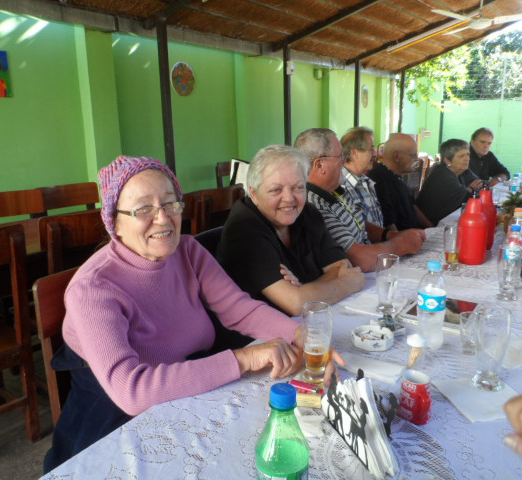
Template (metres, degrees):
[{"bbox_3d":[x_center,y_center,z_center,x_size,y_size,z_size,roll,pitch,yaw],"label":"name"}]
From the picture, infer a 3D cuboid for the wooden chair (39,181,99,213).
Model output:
[{"bbox_3d":[-1.250,0.069,3.342,0.500,0.940,0.470,7,16,34],"label":"wooden chair"}]

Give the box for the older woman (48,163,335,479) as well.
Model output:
[{"bbox_3d":[-0.151,0.411,1.046,0.720,1.200,0.520,11,19,40],"label":"older woman"}]

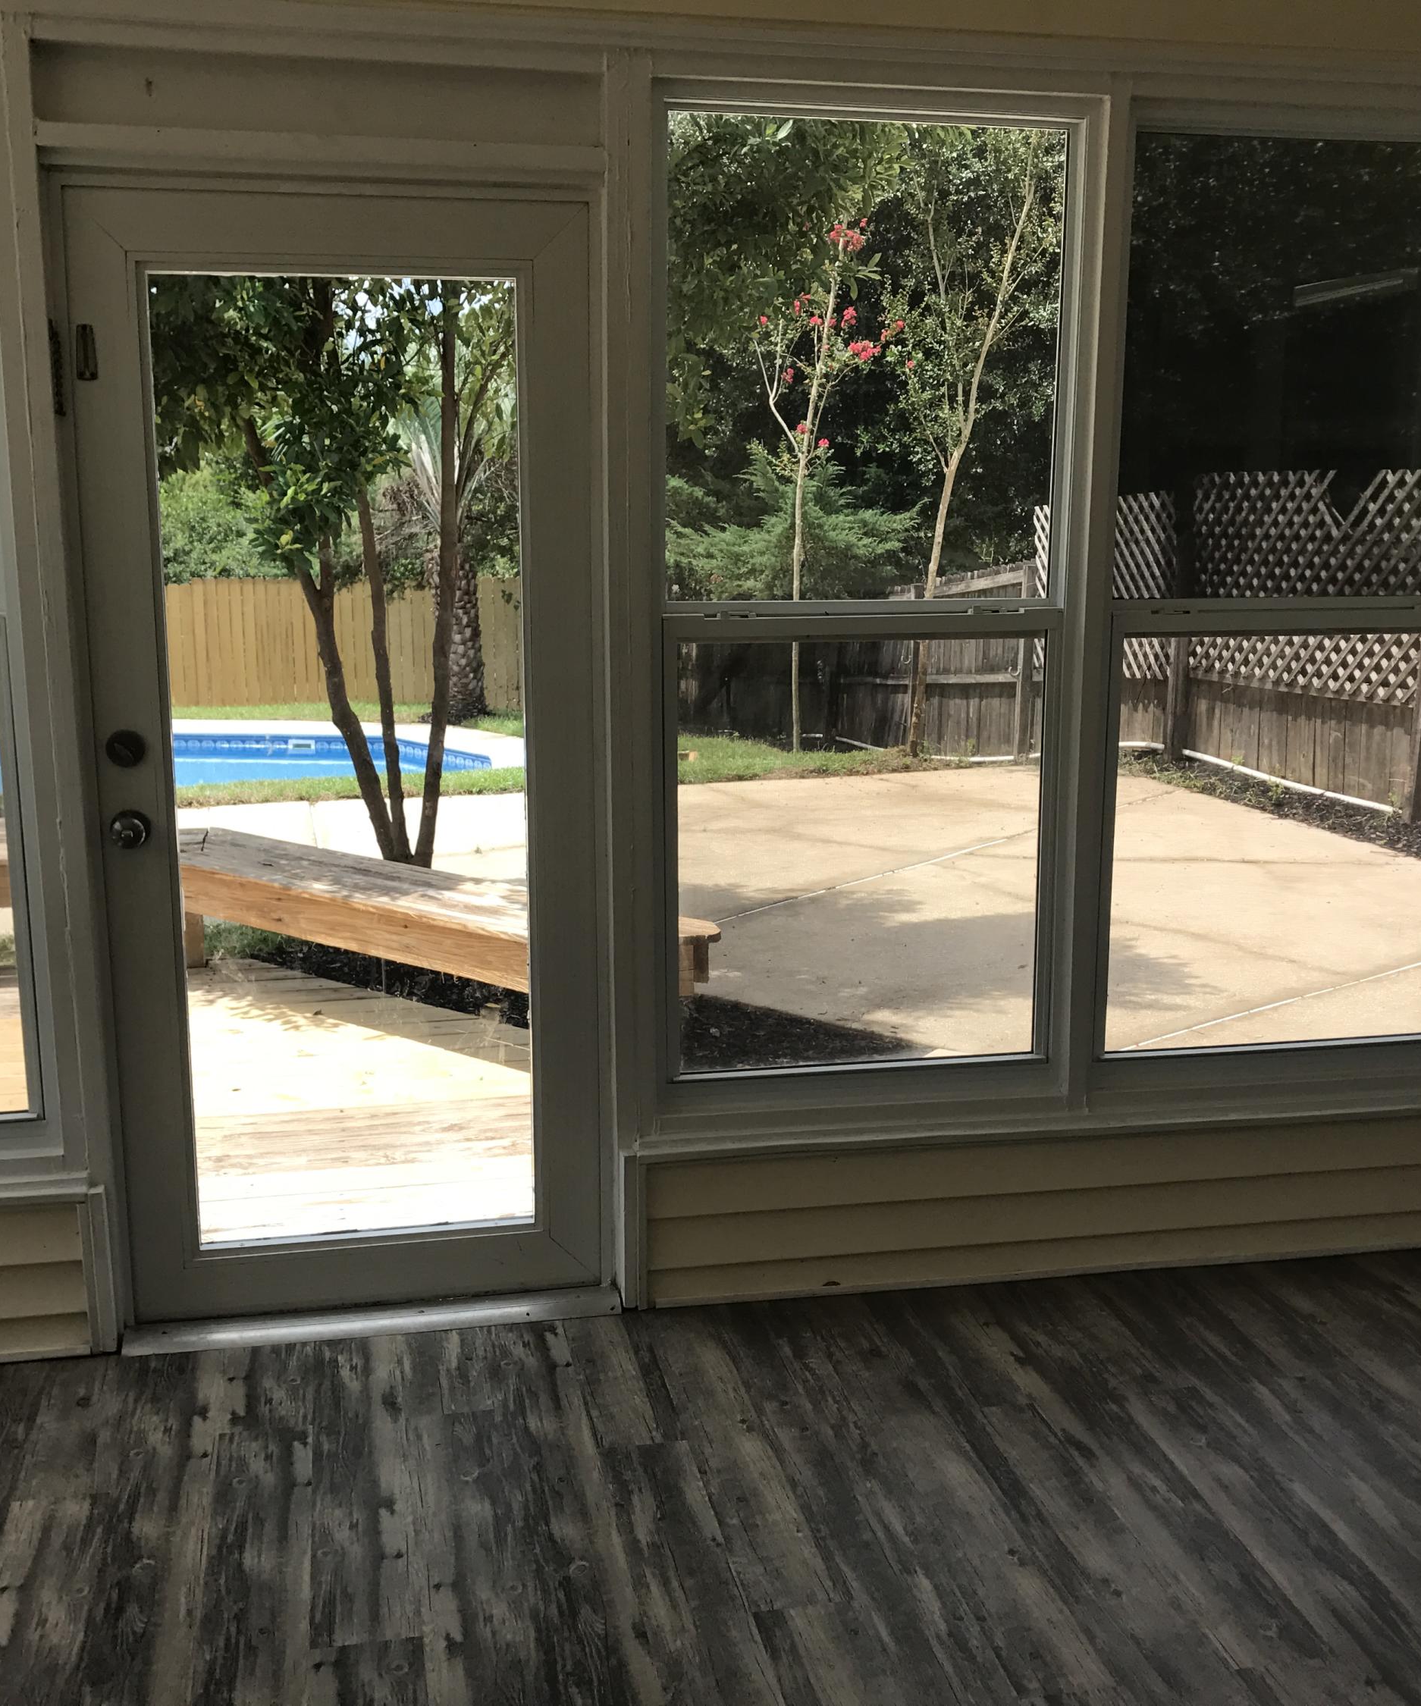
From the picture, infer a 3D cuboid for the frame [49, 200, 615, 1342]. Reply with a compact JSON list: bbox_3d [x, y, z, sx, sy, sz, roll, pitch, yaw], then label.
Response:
[{"bbox_3d":[-0.648,-0.129,3.354,0.910,2.040,0.090,-2,12,-10],"label":"frame"}]

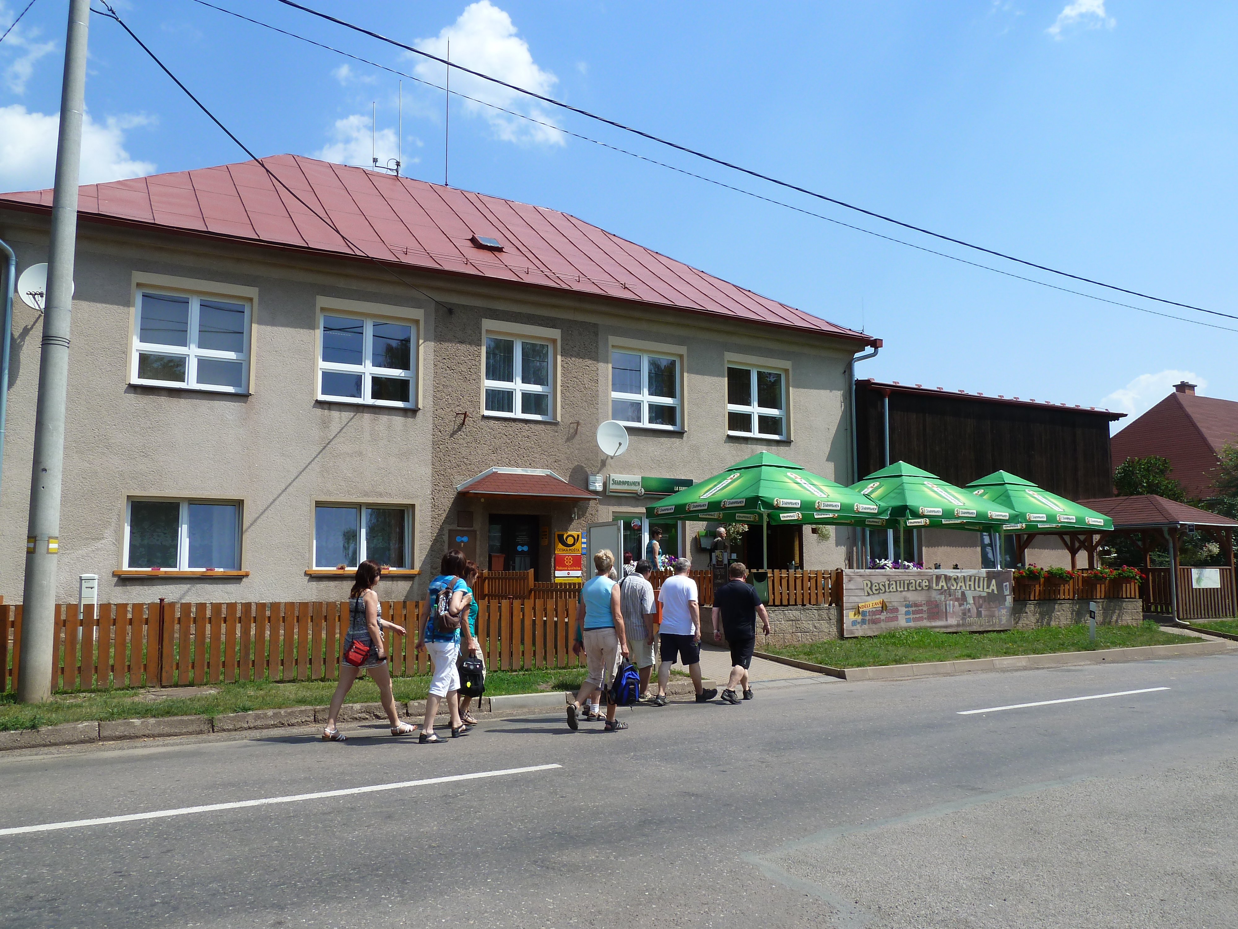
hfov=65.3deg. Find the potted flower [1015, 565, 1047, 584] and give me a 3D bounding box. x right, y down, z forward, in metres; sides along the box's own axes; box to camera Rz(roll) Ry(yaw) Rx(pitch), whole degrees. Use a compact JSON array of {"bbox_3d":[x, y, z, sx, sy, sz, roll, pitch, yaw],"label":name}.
[{"bbox_3d":[8.726,2.330,20.500,0.680,0.420,0.300,4,-7,-31],"label":"potted flower"}]

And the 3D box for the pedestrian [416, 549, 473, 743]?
[{"bbox_3d":[-1.569,1.640,8.836,0.530,1.724,0.560,-5,-8,44],"label":"pedestrian"}]

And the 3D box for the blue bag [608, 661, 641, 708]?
[{"bbox_3d":[0.056,2.115,9.300,0.220,0.460,0.290,-3,-7,30],"label":"blue bag"}]

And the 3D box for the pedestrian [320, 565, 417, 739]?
[{"bbox_3d":[-2.328,1.697,8.909,0.820,1.620,0.500,3,-7,-25],"label":"pedestrian"}]

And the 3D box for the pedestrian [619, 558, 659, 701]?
[{"bbox_3d":[0.259,2.023,11.936,0.550,1.731,0.480,-5,-8,44],"label":"pedestrian"}]

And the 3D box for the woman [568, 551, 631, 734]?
[{"bbox_3d":[-0.186,1.687,9.336,0.530,1.731,0.620,-4,-7,36],"label":"woman"}]

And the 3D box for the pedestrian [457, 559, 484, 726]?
[{"bbox_3d":[-1.530,1.819,9.933,0.500,1.669,0.500,4,-7,-32],"label":"pedestrian"}]

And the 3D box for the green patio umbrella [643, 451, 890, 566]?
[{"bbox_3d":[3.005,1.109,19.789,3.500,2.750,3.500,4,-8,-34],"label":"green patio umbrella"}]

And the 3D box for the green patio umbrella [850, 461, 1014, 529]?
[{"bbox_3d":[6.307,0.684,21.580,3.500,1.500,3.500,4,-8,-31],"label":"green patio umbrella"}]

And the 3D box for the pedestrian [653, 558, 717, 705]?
[{"bbox_3d":[0.801,1.981,11.536,0.580,1.724,0.650,-5,-7,40],"label":"pedestrian"}]

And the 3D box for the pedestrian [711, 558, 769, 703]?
[{"bbox_3d":[1.467,2.015,11.557,0.620,1.660,0.500,-4,-7,30],"label":"pedestrian"}]

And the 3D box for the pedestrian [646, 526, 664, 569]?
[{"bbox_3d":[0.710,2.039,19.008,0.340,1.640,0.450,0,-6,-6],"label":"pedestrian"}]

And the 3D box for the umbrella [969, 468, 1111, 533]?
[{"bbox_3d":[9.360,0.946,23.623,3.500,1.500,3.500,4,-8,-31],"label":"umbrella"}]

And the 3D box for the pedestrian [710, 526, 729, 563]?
[{"bbox_3d":[2.138,2.199,20.403,0.360,1.720,0.500,2,-7,-17],"label":"pedestrian"}]

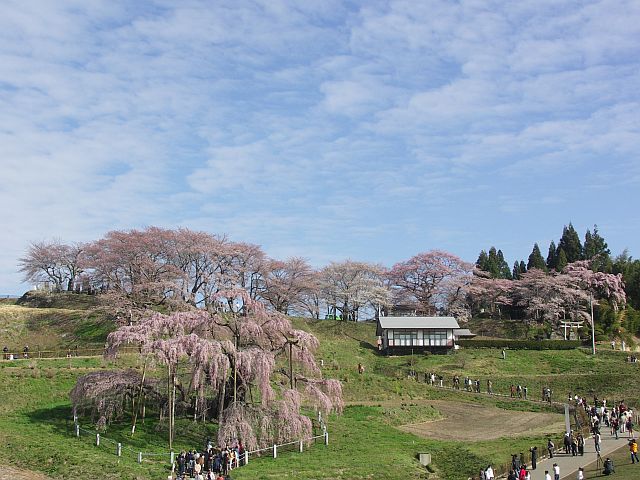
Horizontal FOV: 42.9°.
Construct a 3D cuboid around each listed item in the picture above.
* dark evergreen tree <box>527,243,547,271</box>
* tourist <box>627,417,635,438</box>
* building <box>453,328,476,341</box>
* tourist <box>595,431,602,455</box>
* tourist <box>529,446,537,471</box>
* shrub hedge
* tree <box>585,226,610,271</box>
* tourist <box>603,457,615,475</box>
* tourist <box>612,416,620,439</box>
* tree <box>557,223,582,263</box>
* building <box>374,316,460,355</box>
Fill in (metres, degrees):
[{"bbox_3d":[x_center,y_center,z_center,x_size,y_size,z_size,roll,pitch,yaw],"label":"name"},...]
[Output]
[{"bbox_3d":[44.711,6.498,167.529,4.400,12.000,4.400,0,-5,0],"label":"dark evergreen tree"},{"bbox_3d":[25.191,15.212,66.000,0.500,1.630,0.450,0,-5,0],"label":"tourist"},{"bbox_3d":[24.519,16.574,139.000,4.200,3.000,3.800,0,-5,0],"label":"building"},{"bbox_3d":[21.397,15.558,62.500,0.450,1.680,0.550,0,-5,-6],"label":"tourist"},{"bbox_3d":[15.490,15.928,59.300,0.500,1.680,0.520,-3,-5,30],"label":"tourist"},{"bbox_3d":[32.371,16.956,132.000,20.300,1.600,1.400,0,-5,5],"label":"shrub hedge"},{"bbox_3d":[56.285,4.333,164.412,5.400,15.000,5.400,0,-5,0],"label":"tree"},{"bbox_3d":[20.178,15.815,56.800,0.800,1.150,0.700,-2,-5,25],"label":"tourist"},{"bbox_3d":[24.055,15.293,66.000,0.500,1.650,0.450,0,-5,-6],"label":"tourist"},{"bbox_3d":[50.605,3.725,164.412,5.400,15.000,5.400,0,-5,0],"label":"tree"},{"bbox_3d":[15.900,15.261,130.000,12.000,5.900,8.000,0,-5,0],"label":"building"}]

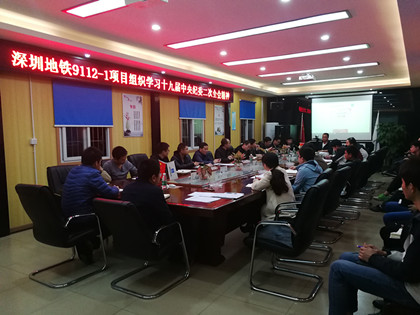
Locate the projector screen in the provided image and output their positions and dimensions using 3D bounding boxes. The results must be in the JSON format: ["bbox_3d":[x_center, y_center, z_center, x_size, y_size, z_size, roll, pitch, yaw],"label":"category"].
[{"bbox_3d":[4.746,-1.407,11.878,2.050,1.600,0.070,2,5,32],"label":"projector screen"}]

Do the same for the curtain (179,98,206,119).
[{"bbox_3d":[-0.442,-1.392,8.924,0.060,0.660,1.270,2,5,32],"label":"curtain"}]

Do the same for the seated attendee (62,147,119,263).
[{"bbox_3d":[-1.330,0.546,3.707,0.570,1.320,0.820,2,5,32],"label":"seated attendee"}]

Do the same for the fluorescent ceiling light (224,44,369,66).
[{"bbox_3d":[1.676,-2.133,6.897,3.020,0.080,0.330,2,5,32],"label":"fluorescent ceiling light"}]

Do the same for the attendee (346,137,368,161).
[{"bbox_3d":[3.636,0.119,8.387,0.750,1.270,0.520,2,5,32],"label":"attendee"}]

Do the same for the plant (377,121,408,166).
[{"bbox_3d":[5.916,-0.288,10.589,0.860,1.660,0.860,2,5,32],"label":"plant"}]

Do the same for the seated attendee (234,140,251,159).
[{"bbox_3d":[0.942,0.137,9.137,0.770,1.210,0.540,1,5,22],"label":"seated attendee"}]

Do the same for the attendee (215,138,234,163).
[{"bbox_3d":[0.474,0.156,8.485,0.750,1.290,0.540,0,5,14],"label":"attendee"}]

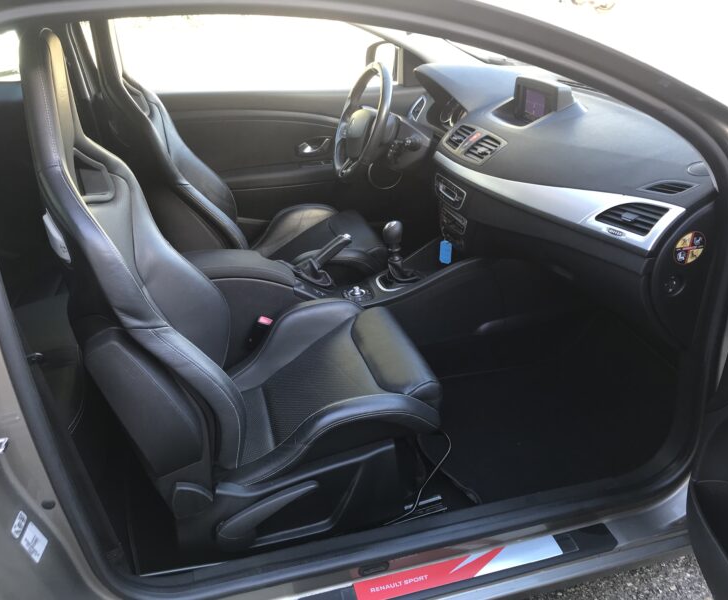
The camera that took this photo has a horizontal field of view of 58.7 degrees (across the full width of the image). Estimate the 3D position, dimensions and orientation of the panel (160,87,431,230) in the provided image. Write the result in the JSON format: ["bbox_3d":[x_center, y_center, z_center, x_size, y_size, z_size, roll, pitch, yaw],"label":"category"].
[{"bbox_3d":[-0.258,-0.497,2.412,1.100,0.580,0.140,-7,28,-14],"label":"panel"}]

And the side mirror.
[{"bbox_3d":[0.083,-0.928,2.526,0.130,0.165,0.220,-14,30,-24],"label":"side mirror"}]

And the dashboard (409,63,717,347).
[{"bbox_3d":[0.488,-0.387,1.846,0.580,0.460,1.400,-7,28,-14],"label":"dashboard"}]

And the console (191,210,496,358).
[{"bbox_3d":[-0.088,-0.043,1.836,0.870,0.390,0.260,-7,28,-14],"label":"console"}]

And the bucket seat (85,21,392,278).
[{"bbox_3d":[-0.355,-0.370,2.010,0.780,1.020,0.540,-7,28,-14],"label":"bucket seat"}]

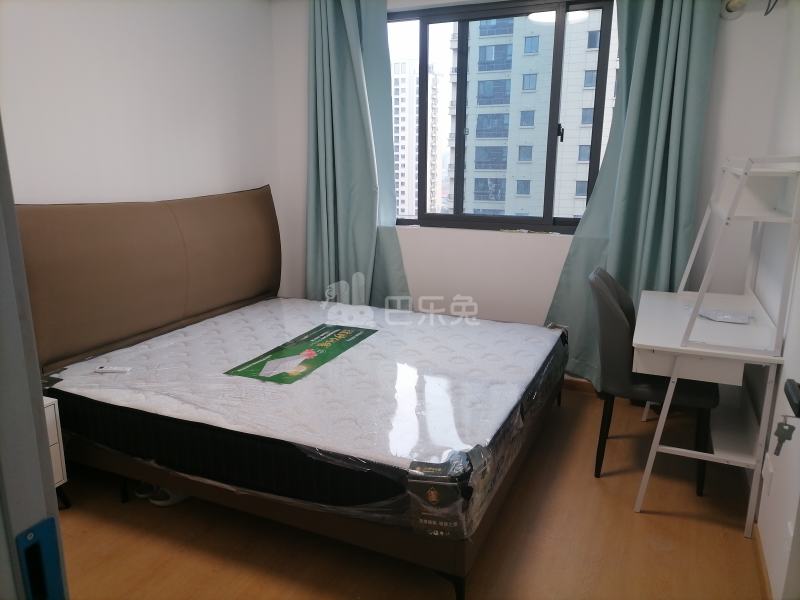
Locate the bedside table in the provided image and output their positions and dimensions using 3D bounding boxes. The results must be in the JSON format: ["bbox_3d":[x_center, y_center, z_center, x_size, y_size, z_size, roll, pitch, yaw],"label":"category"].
[{"bbox_3d":[-1.640,0.658,2.346,0.395,0.470,0.427,6,15,23],"label":"bedside table"}]

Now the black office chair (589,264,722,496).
[{"bbox_3d":[1.143,0.341,2.766,0.600,0.900,0.480,6,15,23],"label":"black office chair"}]

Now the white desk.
[{"bbox_3d":[1.323,0.438,2.745,0.496,0.723,1.018,6,15,23],"label":"white desk"}]

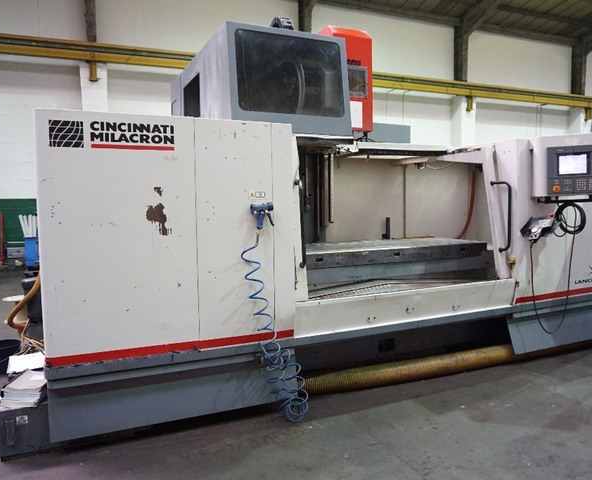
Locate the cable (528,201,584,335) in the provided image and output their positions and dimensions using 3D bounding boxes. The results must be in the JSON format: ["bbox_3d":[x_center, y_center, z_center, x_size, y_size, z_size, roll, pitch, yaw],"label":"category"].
[{"bbox_3d":[2.179,0.227,4.022,0.382,1.106,0.160,0,5,5],"label":"cable"}]

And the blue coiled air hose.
[{"bbox_3d":[-0.142,0.561,3.230,0.410,1.215,0.200,-3,5,-23],"label":"blue coiled air hose"}]

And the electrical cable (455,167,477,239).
[{"bbox_3d":[2.032,-0.430,5.750,0.173,0.878,0.170,-3,5,-23],"label":"electrical cable"}]

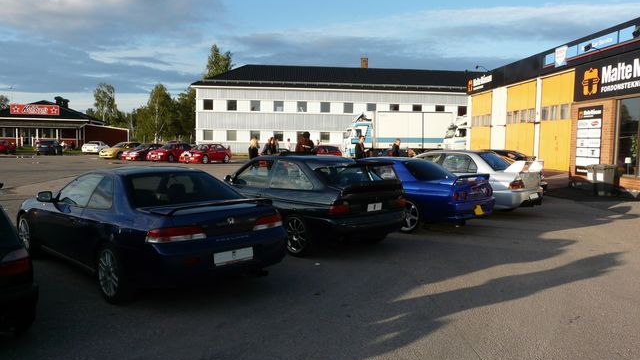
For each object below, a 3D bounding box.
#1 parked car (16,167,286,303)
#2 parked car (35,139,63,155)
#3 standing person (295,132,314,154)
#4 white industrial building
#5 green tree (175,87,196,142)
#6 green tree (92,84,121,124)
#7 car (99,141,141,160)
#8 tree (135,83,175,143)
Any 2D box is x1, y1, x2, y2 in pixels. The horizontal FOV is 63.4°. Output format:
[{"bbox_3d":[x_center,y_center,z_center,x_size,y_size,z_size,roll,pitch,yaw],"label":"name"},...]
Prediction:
[{"bbox_3d":[-2.399,0.467,6.613,4.530,1.320,1.750,5,6,44],"label":"parked car"},{"bbox_3d":[-25.800,-3.090,49.600,1.750,1.420,4.450,0,4,-13],"label":"parked car"},{"bbox_3d":[-0.402,-0.315,14.318,0.580,1.830,0.420,3,5,25],"label":"standing person"},{"bbox_3d":[4.442,-8.178,62.152,37.000,10.380,11.300,1,4,-4],"label":"white industrial building"},{"bbox_3d":[-19.000,-8.750,75.000,4.600,9.300,4.600,1,4,0],"label":"green tree"},{"bbox_3d":[-30.743,-9.370,75.546,4.100,9.500,4.100,3,5,22],"label":"green tree"},{"bbox_3d":[-15.900,-2.380,42.000,1.760,1.370,4.350,3,4,25],"label":"car"},{"bbox_3d":[-22.700,-8.600,72.000,5.500,9.200,5.300,1,4,0],"label":"tree"}]

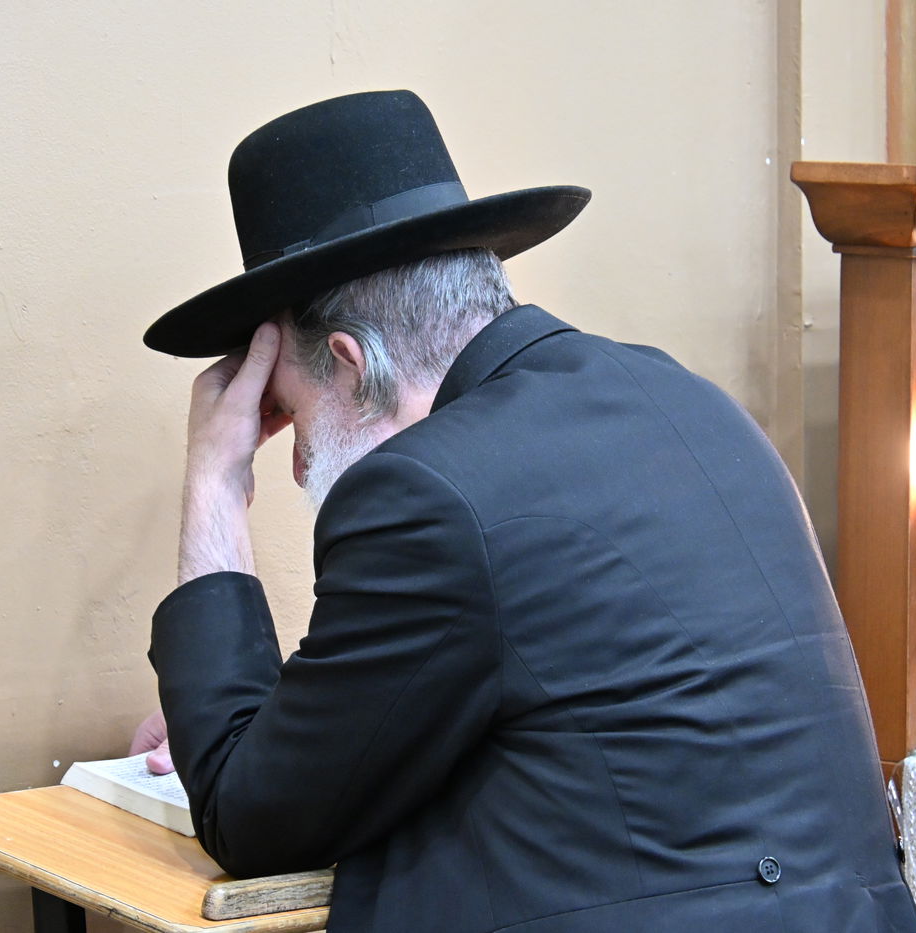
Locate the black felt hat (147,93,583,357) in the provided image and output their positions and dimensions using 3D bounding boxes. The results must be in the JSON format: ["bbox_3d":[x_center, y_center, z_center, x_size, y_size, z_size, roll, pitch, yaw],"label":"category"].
[{"bbox_3d":[-0.093,-0.219,4.729,0.395,0.150,0.365,-24,-10,35],"label":"black felt hat"}]

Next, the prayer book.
[{"bbox_3d":[-0.190,0.269,4.895,0.235,0.030,0.175,-5,17,-42],"label":"prayer book"}]

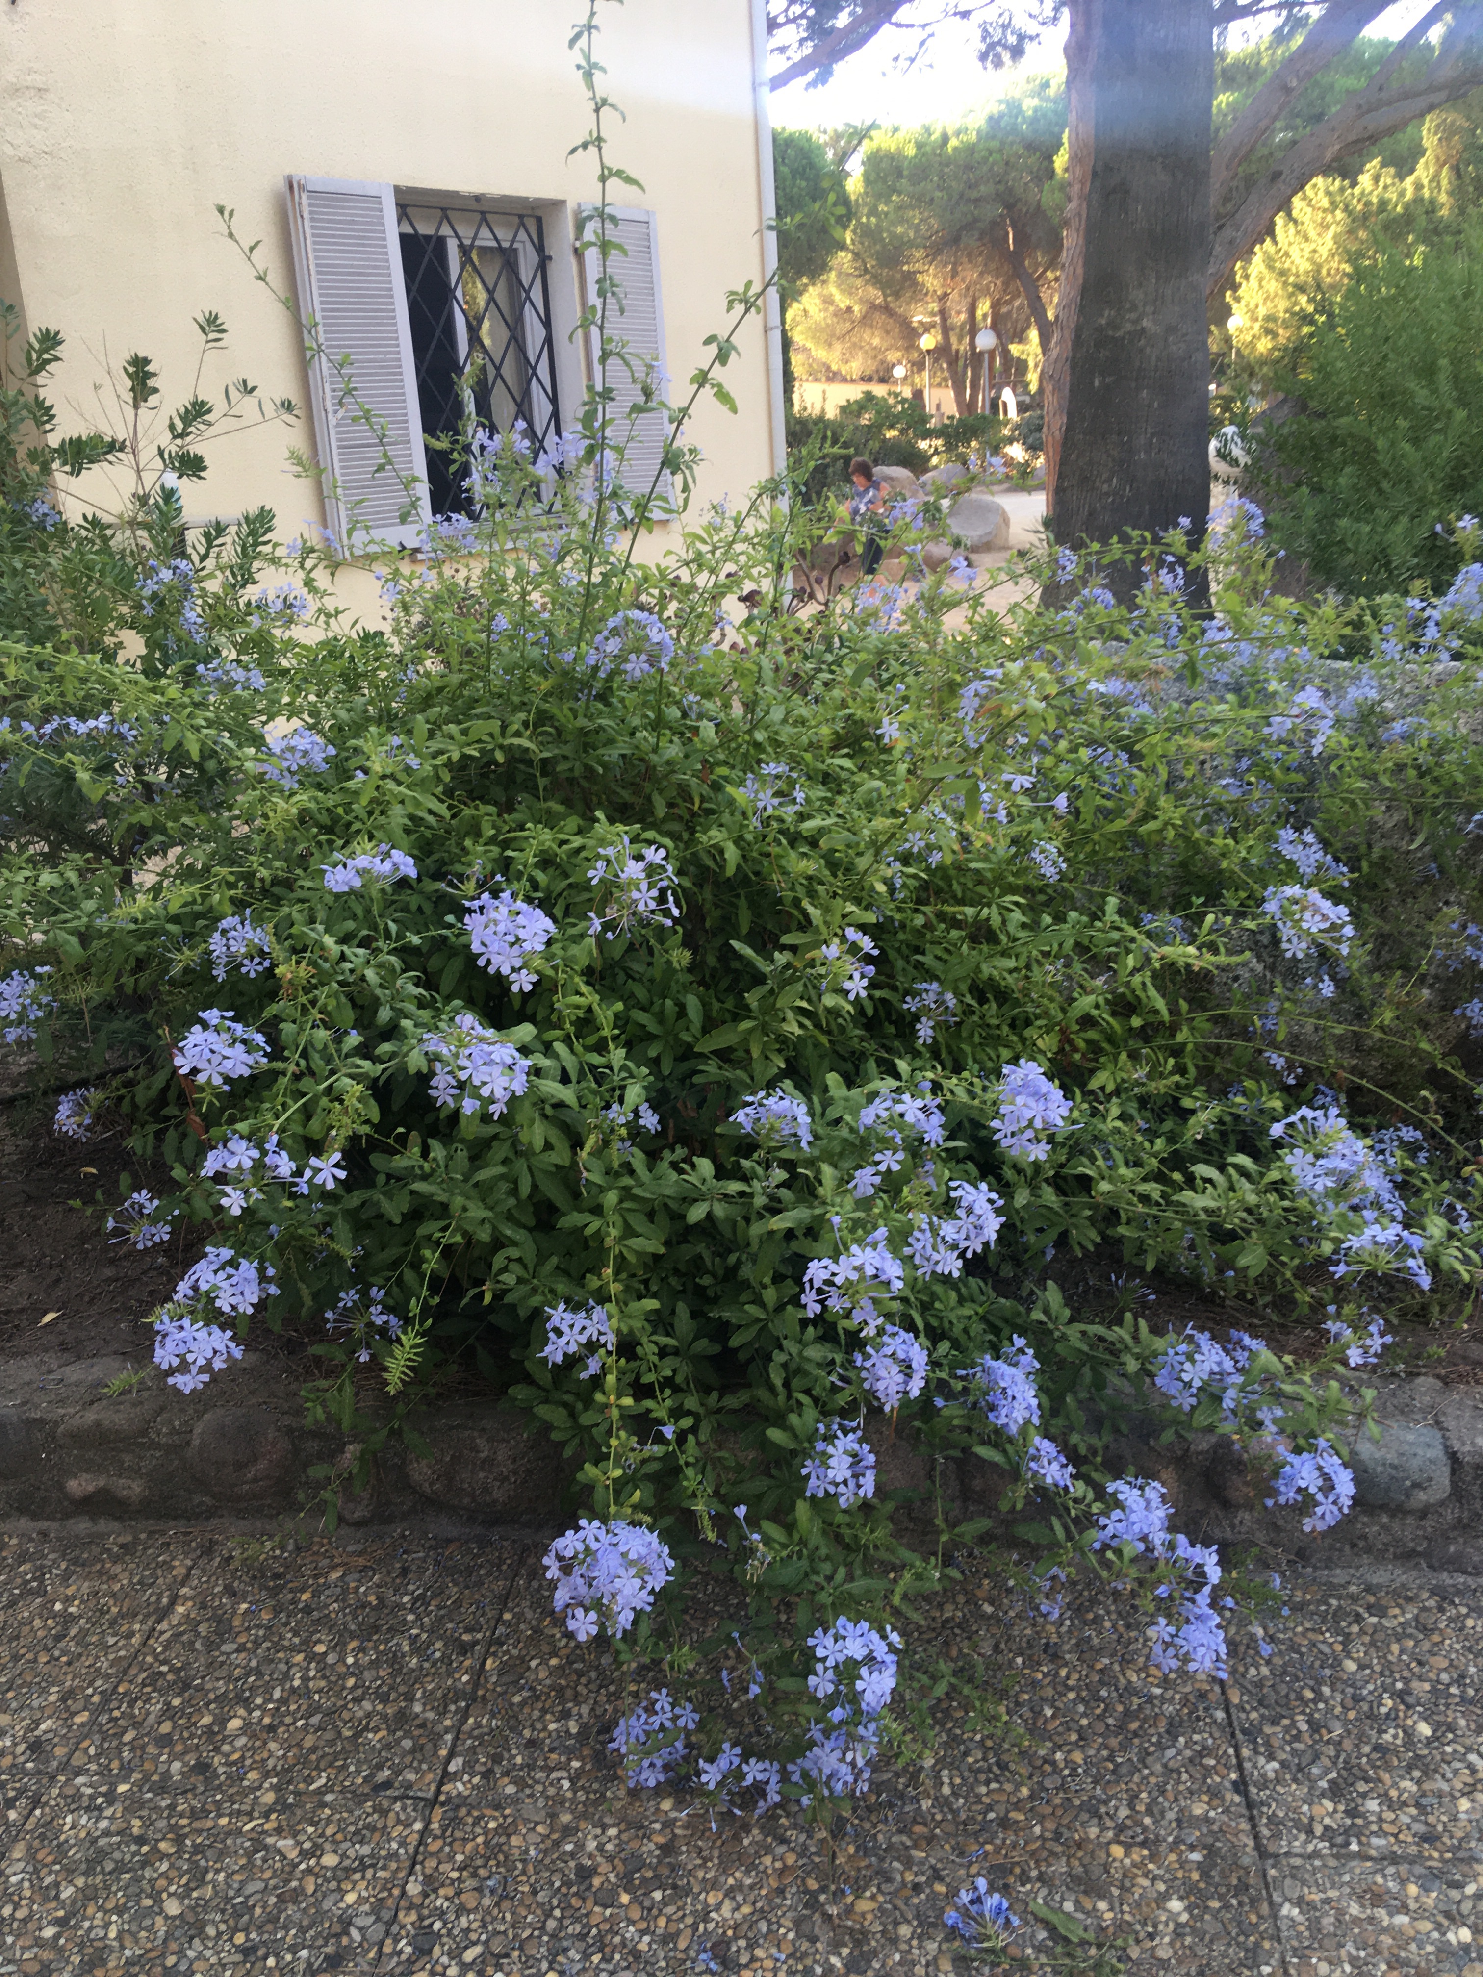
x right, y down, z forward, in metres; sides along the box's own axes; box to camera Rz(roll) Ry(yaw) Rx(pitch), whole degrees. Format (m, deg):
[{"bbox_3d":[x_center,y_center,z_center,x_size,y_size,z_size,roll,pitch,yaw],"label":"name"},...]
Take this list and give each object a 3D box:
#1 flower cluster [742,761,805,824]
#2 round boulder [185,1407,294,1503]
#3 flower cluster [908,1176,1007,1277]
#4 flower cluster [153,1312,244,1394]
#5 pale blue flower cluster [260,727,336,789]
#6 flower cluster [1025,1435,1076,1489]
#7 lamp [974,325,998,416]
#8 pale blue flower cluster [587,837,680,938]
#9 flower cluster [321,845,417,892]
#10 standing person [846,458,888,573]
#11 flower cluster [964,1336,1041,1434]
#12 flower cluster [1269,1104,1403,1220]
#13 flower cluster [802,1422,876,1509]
[{"bbox_3d":[0.042,-0.260,2.200,0.080,0.077,0.075,-3,19,1],"label":"flower cluster"},{"bbox_3d":[-0.779,0.716,2.654,0.170,0.150,0.140,-1,19,7],"label":"round boulder"},{"bbox_3d":[0.231,0.257,1.780,0.108,0.105,0.095,-3,20,0],"label":"flower cluster"},{"bbox_3d":[-0.603,0.405,1.840,0.100,0.091,0.085,-3,20,0],"label":"flower cluster"},{"bbox_3d":[-0.594,-0.310,2.220,0.101,0.083,0.085,-3,20,0],"label":"pale blue flower cluster"},{"bbox_3d":[0.369,0.566,1.980,0.061,0.067,0.060,0,19,7],"label":"flower cluster"},{"bbox_3d":[4.697,-11.052,31.721,0.430,3.079,0.430,-3,19,0],"label":"lamp"},{"bbox_3d":[-0.124,-0.116,1.900,0.108,0.117,0.110,-3,19,0],"label":"pale blue flower cluster"},{"bbox_3d":[-0.417,-0.135,1.850,0.105,0.055,0.085,-8,19,-12],"label":"flower cluster"},{"bbox_3d":[1.048,-3.714,13.865,0.460,1.400,0.360,7,22,28],"label":"standing person"},{"bbox_3d":[0.310,0.471,1.970,0.088,0.111,0.085,0,19,9],"label":"flower cluster"},{"bbox_3d":[0.667,0.194,1.860,0.146,0.127,0.115,-3,20,0],"label":"flower cluster"},{"bbox_3d":[0.116,0.564,1.960,0.086,0.096,0.080,-2,19,3],"label":"flower cluster"}]

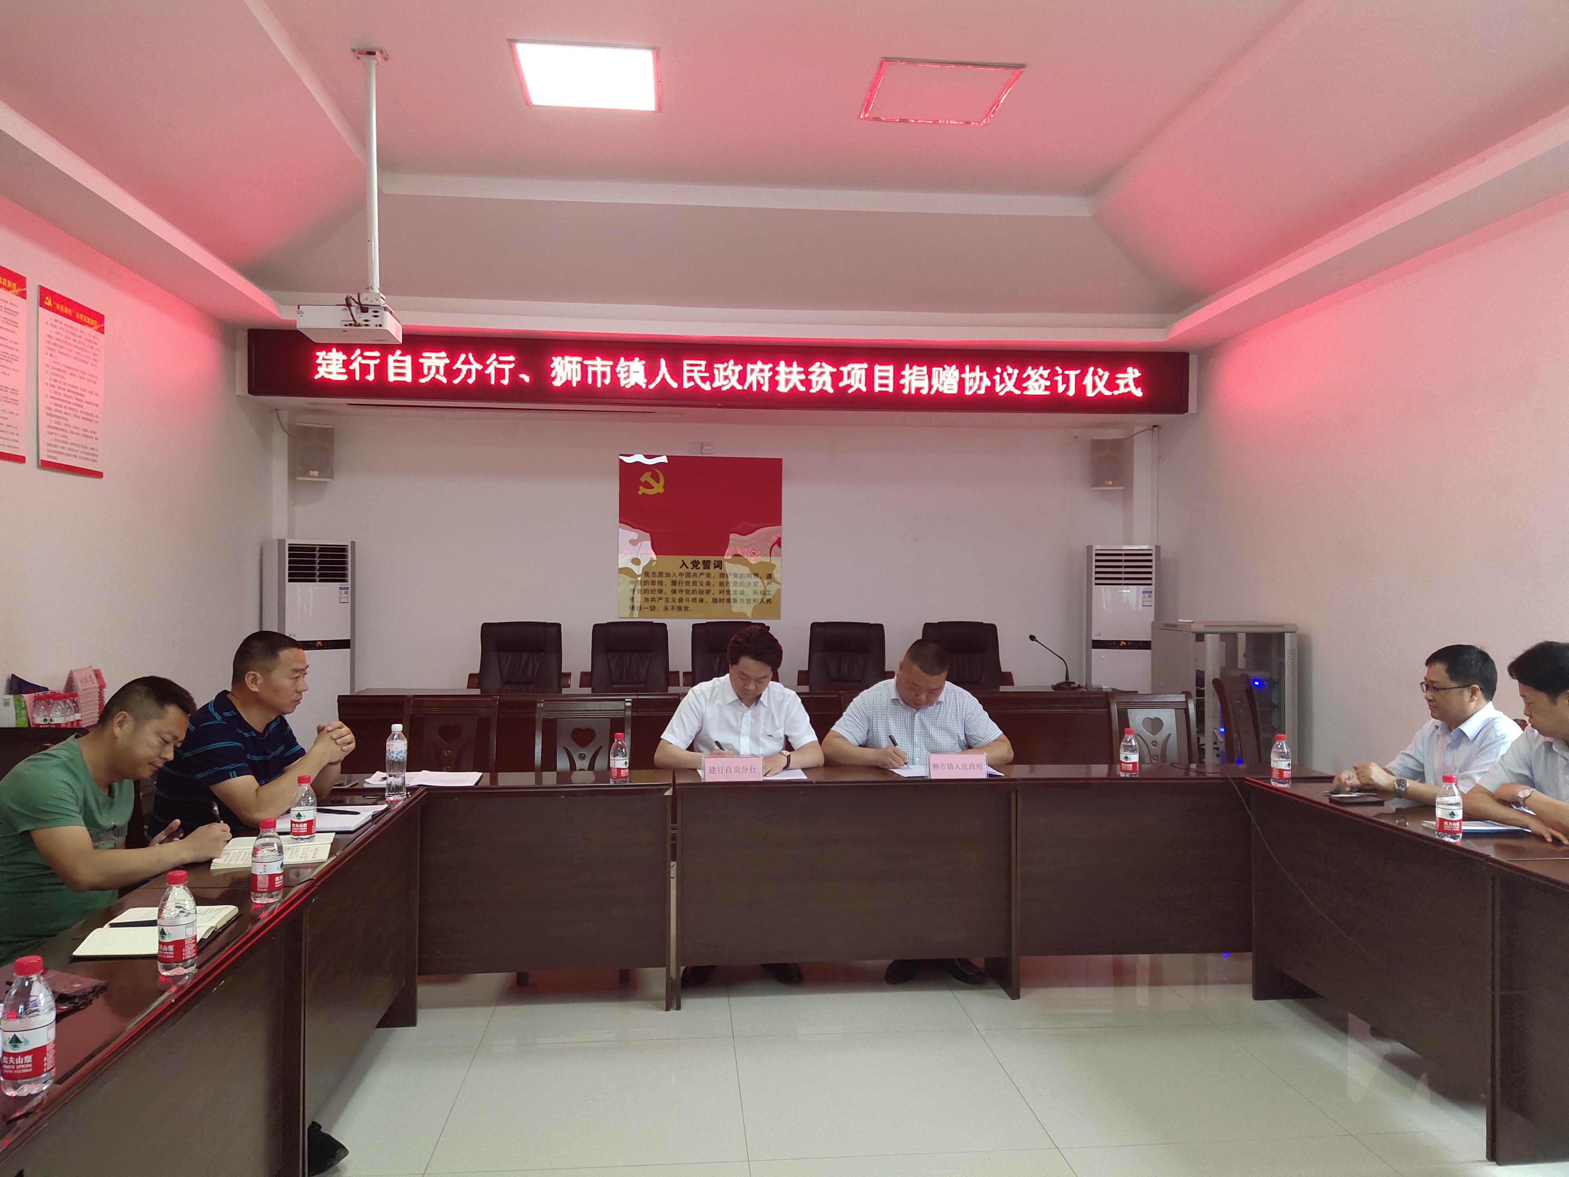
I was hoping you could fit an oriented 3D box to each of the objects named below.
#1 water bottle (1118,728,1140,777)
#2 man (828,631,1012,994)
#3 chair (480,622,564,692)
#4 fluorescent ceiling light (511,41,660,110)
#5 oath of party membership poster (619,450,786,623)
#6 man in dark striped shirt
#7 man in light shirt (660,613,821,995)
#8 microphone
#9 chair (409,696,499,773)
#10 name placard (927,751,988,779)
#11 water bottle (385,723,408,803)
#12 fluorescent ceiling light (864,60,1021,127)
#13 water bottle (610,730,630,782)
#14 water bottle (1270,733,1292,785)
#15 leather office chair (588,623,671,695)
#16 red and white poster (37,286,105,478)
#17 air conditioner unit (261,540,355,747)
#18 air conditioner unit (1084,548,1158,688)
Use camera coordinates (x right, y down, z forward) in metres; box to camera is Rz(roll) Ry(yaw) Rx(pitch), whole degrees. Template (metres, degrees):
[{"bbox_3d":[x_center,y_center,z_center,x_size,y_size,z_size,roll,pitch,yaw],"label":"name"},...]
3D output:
[{"bbox_3d":[1.252,0.588,4.104,0.066,0.178,0.066,0,0,-5],"label":"water bottle"},{"bbox_3d":[0.494,0.830,4.518,0.690,1.255,0.780,0,0,-5],"label":"man"},{"bbox_3d":[-1.552,0.760,6.626,0.600,1.110,0.620,0,0,-5],"label":"chair"},{"bbox_3d":[-0.816,-2.148,4.742,0.600,0.040,0.600,0,0,-5],"label":"fluorescent ceiling light"},{"bbox_3d":[-0.622,-0.380,8.468,1.215,1.205,0.020,0,0,-5],"label":"oath of party membership poster"},{"bbox_3d":[-1.555,0.783,3.302,0.740,1.310,0.520,0,0,-5],"label":"man in dark striped shirt"},{"bbox_3d":[-0.187,0.799,4.457,0.630,1.310,0.780,0,0,-5],"label":"man in light shirt"},{"bbox_3d":[1.510,0.414,6.337,0.280,0.310,0.140,0,0,15],"label":"microphone"},{"bbox_3d":[-1.335,0.945,4.387,0.430,0.985,0.530,0,0,-5],"label":"chair"},{"bbox_3d":[0.611,0.625,4.034,0.208,0.098,0.065,0,0,-5],"label":"name placard"},{"bbox_3d":[-1.266,0.562,3.702,0.067,0.236,0.067,0,0,-5],"label":"water bottle"},{"bbox_3d":[0.670,-2.172,4.959,0.600,0.050,0.600,0,0,-5],"label":"fluorescent ceiling light"},{"bbox_3d":[-0.582,0.596,4.013,0.066,0.177,0.066,0,0,-5],"label":"water bottle"},{"bbox_3d":[1.761,0.607,4.015,0.066,0.177,0.066,0,0,-5],"label":"water bottle"},{"bbox_3d":[-0.929,0.762,6.791,0.600,1.100,0.640,0,0,-5],"label":"leather office chair"},{"bbox_3d":[-3.331,-0.947,5.330,0.020,0.800,0.570,0,0,-5],"label":"red and white poster"},{"bbox_3d":[-3.224,0.523,7.701,0.500,1.680,0.310,0,0,-37],"label":"air conditioner unit"},{"bbox_3d":[2.371,0.547,7.947,0.500,1.680,0.310,0,0,15],"label":"air conditioner unit"}]

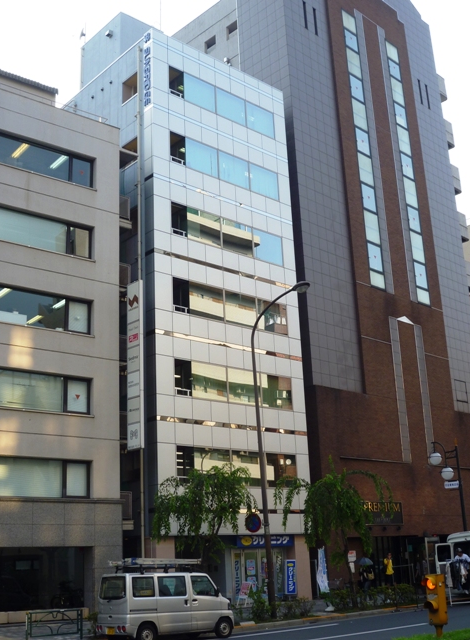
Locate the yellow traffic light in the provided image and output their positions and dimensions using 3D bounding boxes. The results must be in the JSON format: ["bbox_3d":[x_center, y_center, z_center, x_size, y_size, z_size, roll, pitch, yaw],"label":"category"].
[{"bbox_3d":[4.092,5.877,16.393,0.410,1.260,0.280,12,-22,-39],"label":"yellow traffic light"}]

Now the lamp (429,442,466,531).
[{"bbox_3d":[8.997,8.156,32.940,0.500,6.326,1.452,12,-22,-39],"label":"lamp"}]

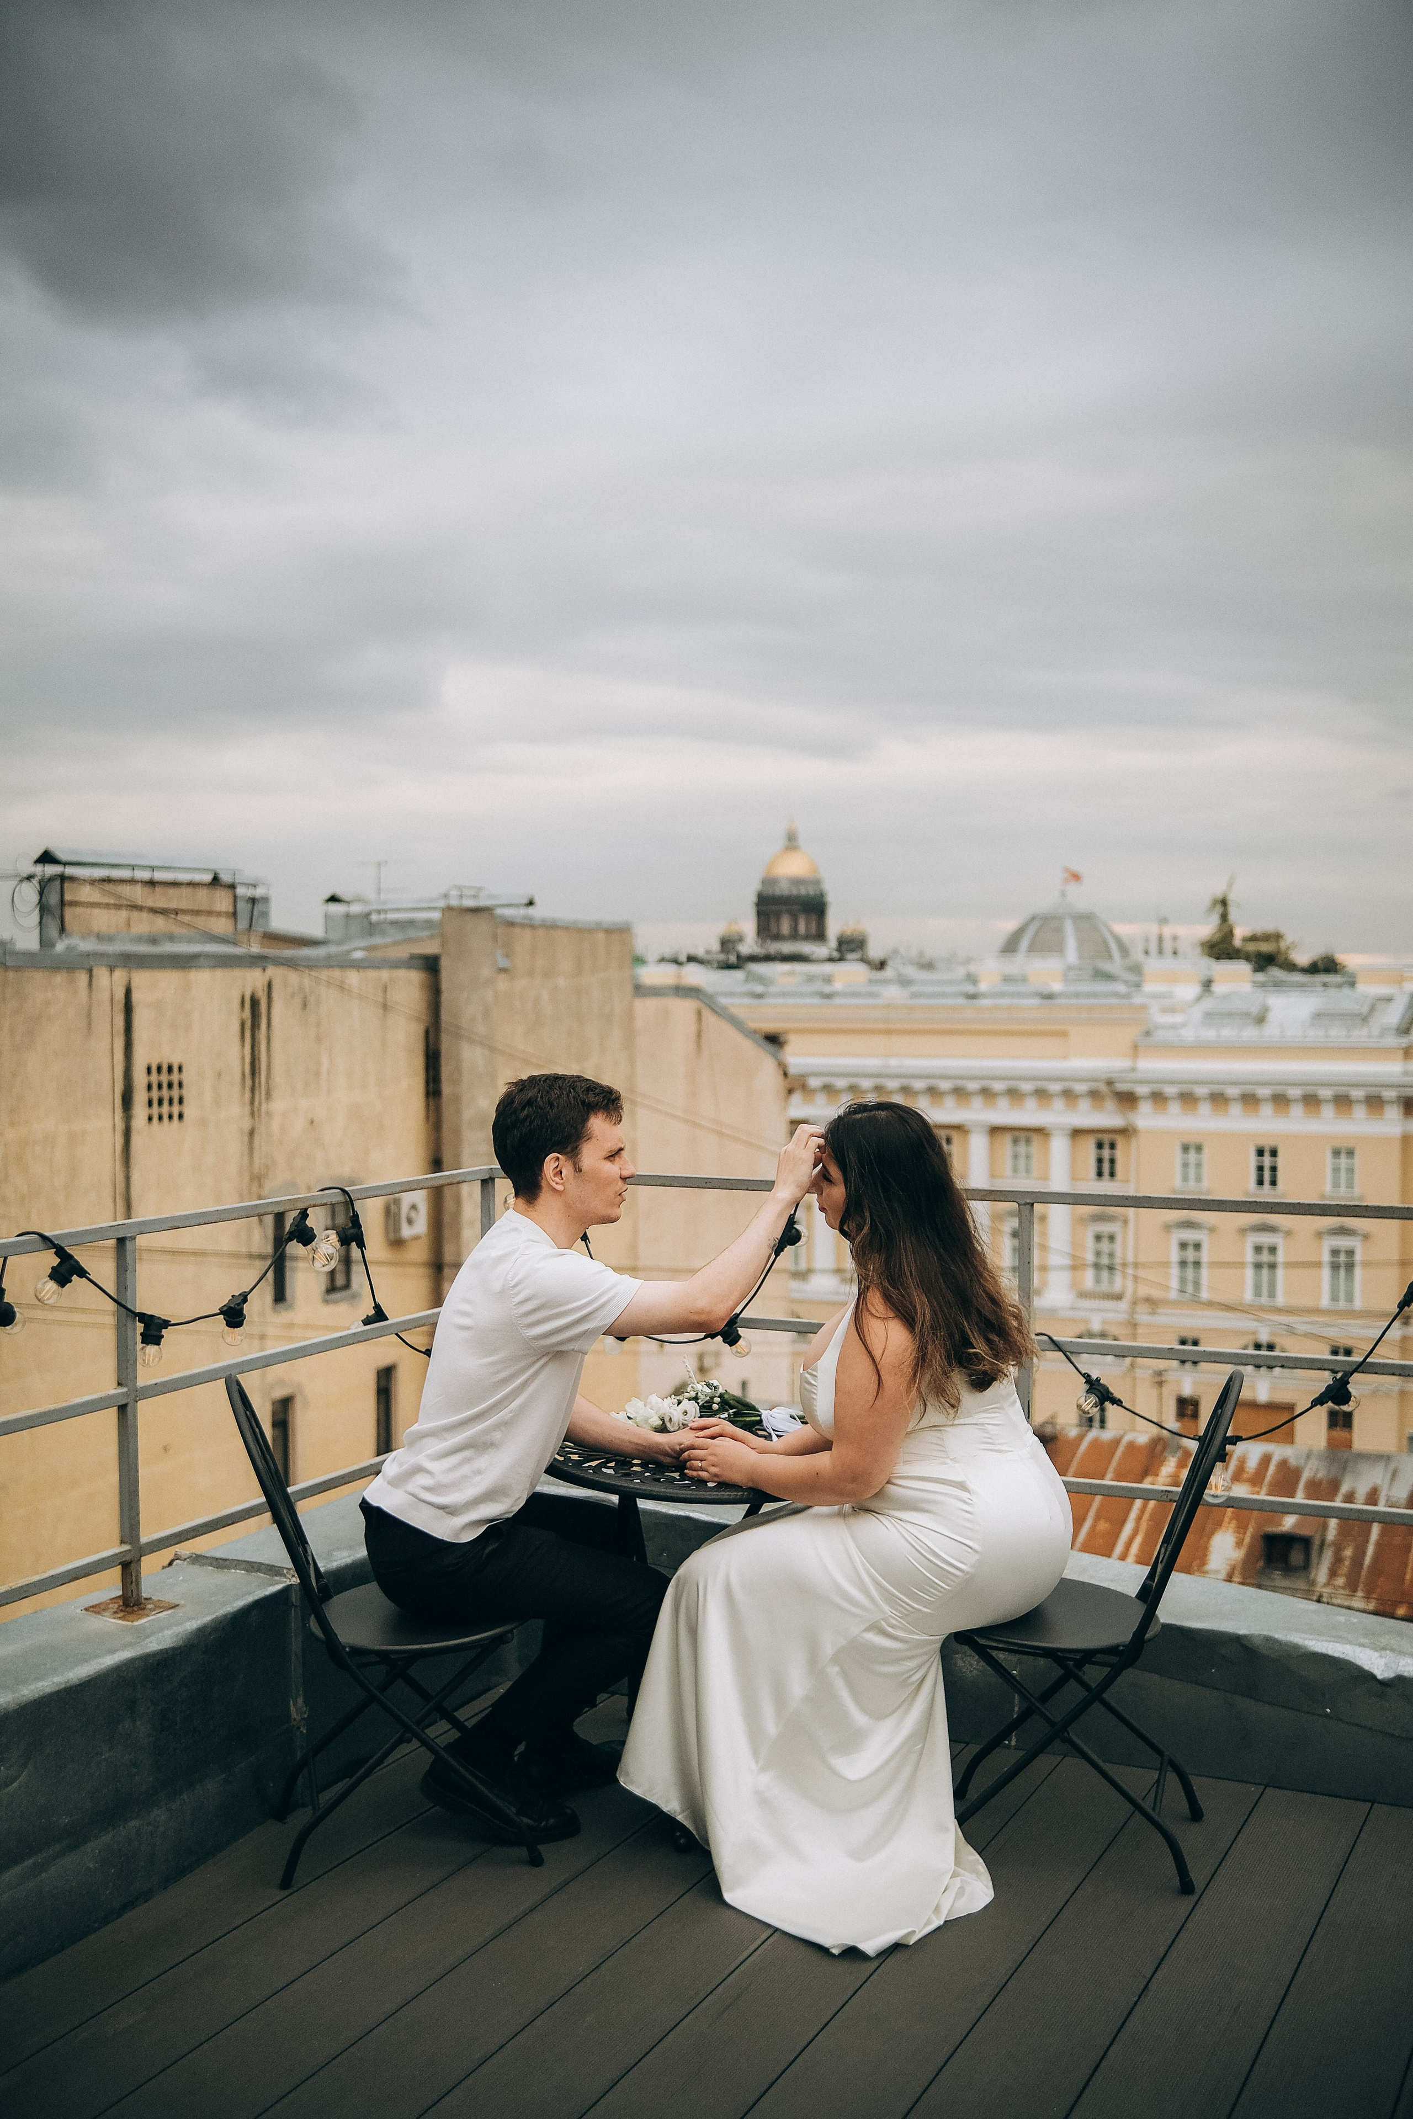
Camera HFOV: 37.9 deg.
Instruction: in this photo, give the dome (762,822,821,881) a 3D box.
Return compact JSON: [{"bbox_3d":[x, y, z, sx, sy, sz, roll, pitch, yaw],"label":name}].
[{"bbox_3d":[40.186,-97.873,965.000,26.300,27.000,26.300,0,2,2],"label":"dome"}]

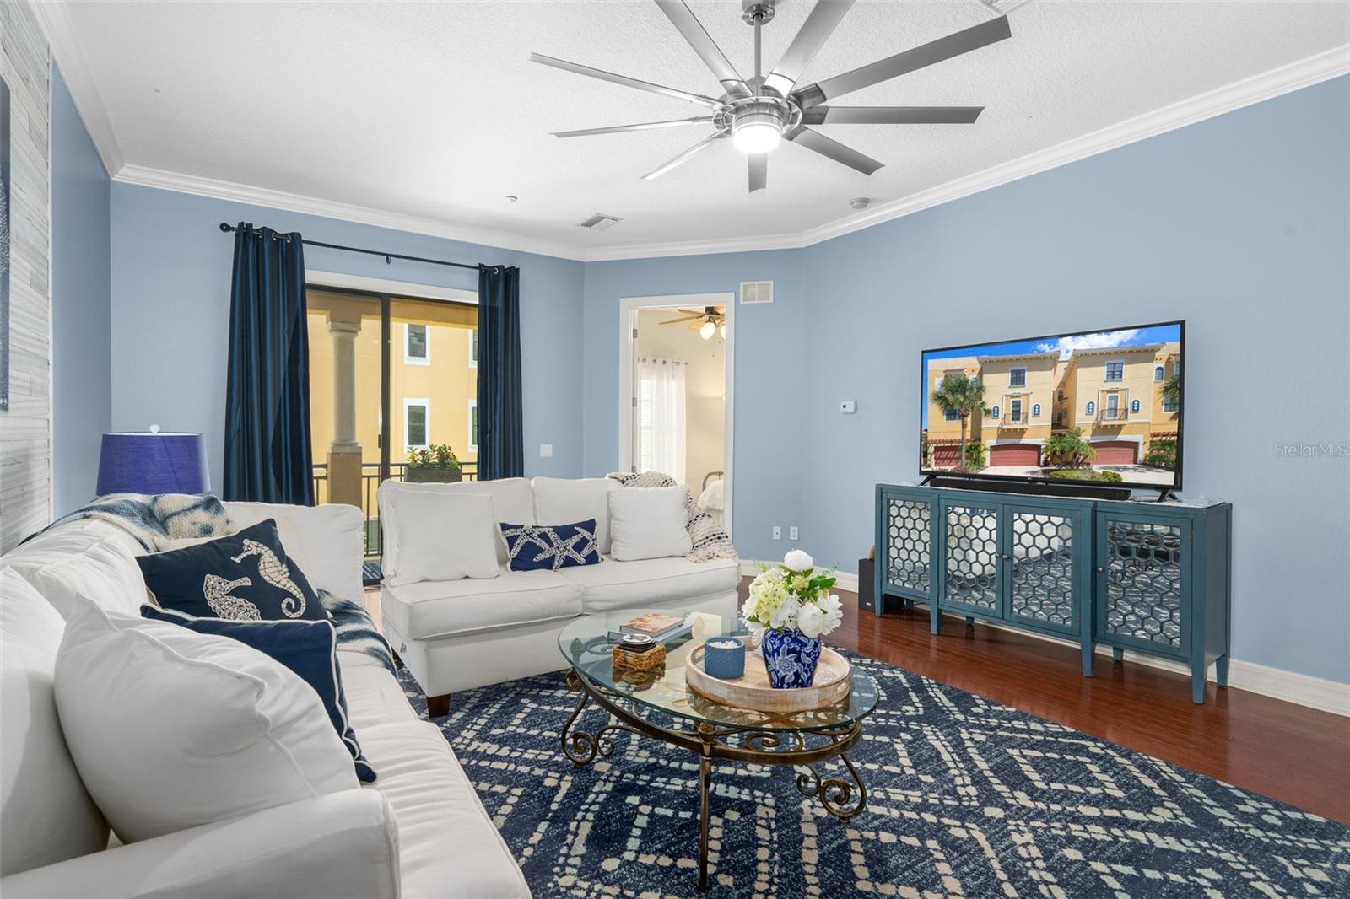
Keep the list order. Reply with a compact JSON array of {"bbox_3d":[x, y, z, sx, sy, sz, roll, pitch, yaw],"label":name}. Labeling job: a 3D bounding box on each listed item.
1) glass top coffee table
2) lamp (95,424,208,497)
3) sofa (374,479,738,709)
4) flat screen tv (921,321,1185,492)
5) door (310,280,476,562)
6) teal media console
[{"bbox_3d":[0.094,0.967,2.276,0.916,0.502,1.337,-1,1,-35],"label":"glass top coffee table"},{"bbox_3d":[-2.487,0.236,3.051,0.420,0.700,0.420,-1,1,-35],"label":"lamp"},{"bbox_3d":[-0.640,0.686,3.745,1.841,0.993,1.012,-1,1,-35],"label":"sofa"},{"bbox_3d":[2.127,-0.231,3.785,0.076,0.849,1.467,-1,1,-35],"label":"flat screen tv"},{"bbox_3d":[-2.327,-0.046,5.123,1.834,2.385,0.101,-1,1,-35],"label":"door"},{"bbox_3d":[2.100,0.724,3.844,0.411,0.936,1.846,-1,1,-35],"label":"teal media console"}]

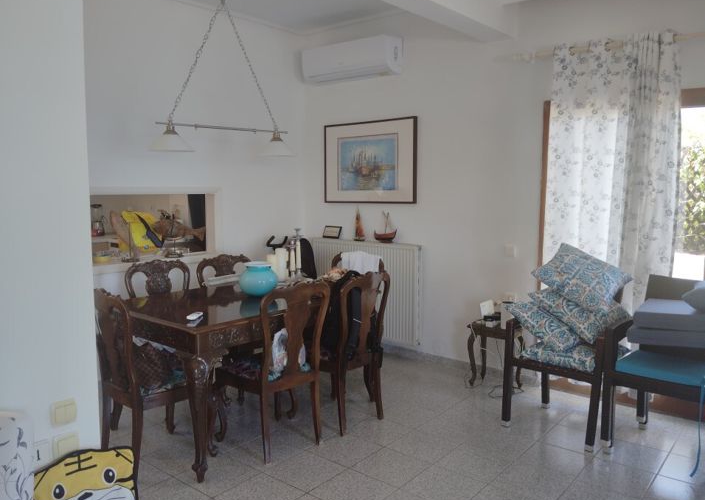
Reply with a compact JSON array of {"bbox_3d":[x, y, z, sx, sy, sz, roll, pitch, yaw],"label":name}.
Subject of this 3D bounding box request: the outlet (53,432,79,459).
[{"bbox_3d":[-0.944,0.647,1.880,0.012,0.081,0.081,5,7,39],"label":"outlet"}]

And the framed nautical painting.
[{"bbox_3d":[0.144,-0.830,5.447,1.090,0.780,0.035,5,7,39],"label":"framed nautical painting"}]

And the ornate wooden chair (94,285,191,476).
[{"bbox_3d":[-1.119,0.673,3.186,0.520,1.010,0.560,5,7,39],"label":"ornate wooden chair"}]

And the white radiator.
[{"bbox_3d":[0.098,0.368,5.520,1.280,0.900,0.110,5,7,39],"label":"white radiator"}]

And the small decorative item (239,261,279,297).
[{"bbox_3d":[-0.652,0.198,3.960,0.275,0.210,0.275,0,6,0],"label":"small decorative item"}]

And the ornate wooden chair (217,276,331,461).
[{"bbox_3d":[-0.482,0.657,3.390,0.500,1.010,0.550,-6,9,-43],"label":"ornate wooden chair"}]

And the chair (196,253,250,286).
[{"bbox_3d":[-0.801,0.555,4.282,0.550,1.010,0.500,6,9,44],"label":"chair"}]

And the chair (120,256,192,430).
[{"bbox_3d":[-1.201,0.593,3.939,0.550,1.010,0.500,6,9,42],"label":"chair"}]

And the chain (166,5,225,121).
[{"bbox_3d":[-0.932,-1.135,3.432,0.030,0.770,0.410,5,8,39],"label":"chain"}]

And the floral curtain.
[{"bbox_3d":[1.740,-0.208,3.943,0.820,2.410,0.120,5,8,39],"label":"floral curtain"}]

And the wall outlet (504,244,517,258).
[{"bbox_3d":[1.242,0.005,4.496,0.085,0.100,0.020,5,8,39],"label":"wall outlet"}]

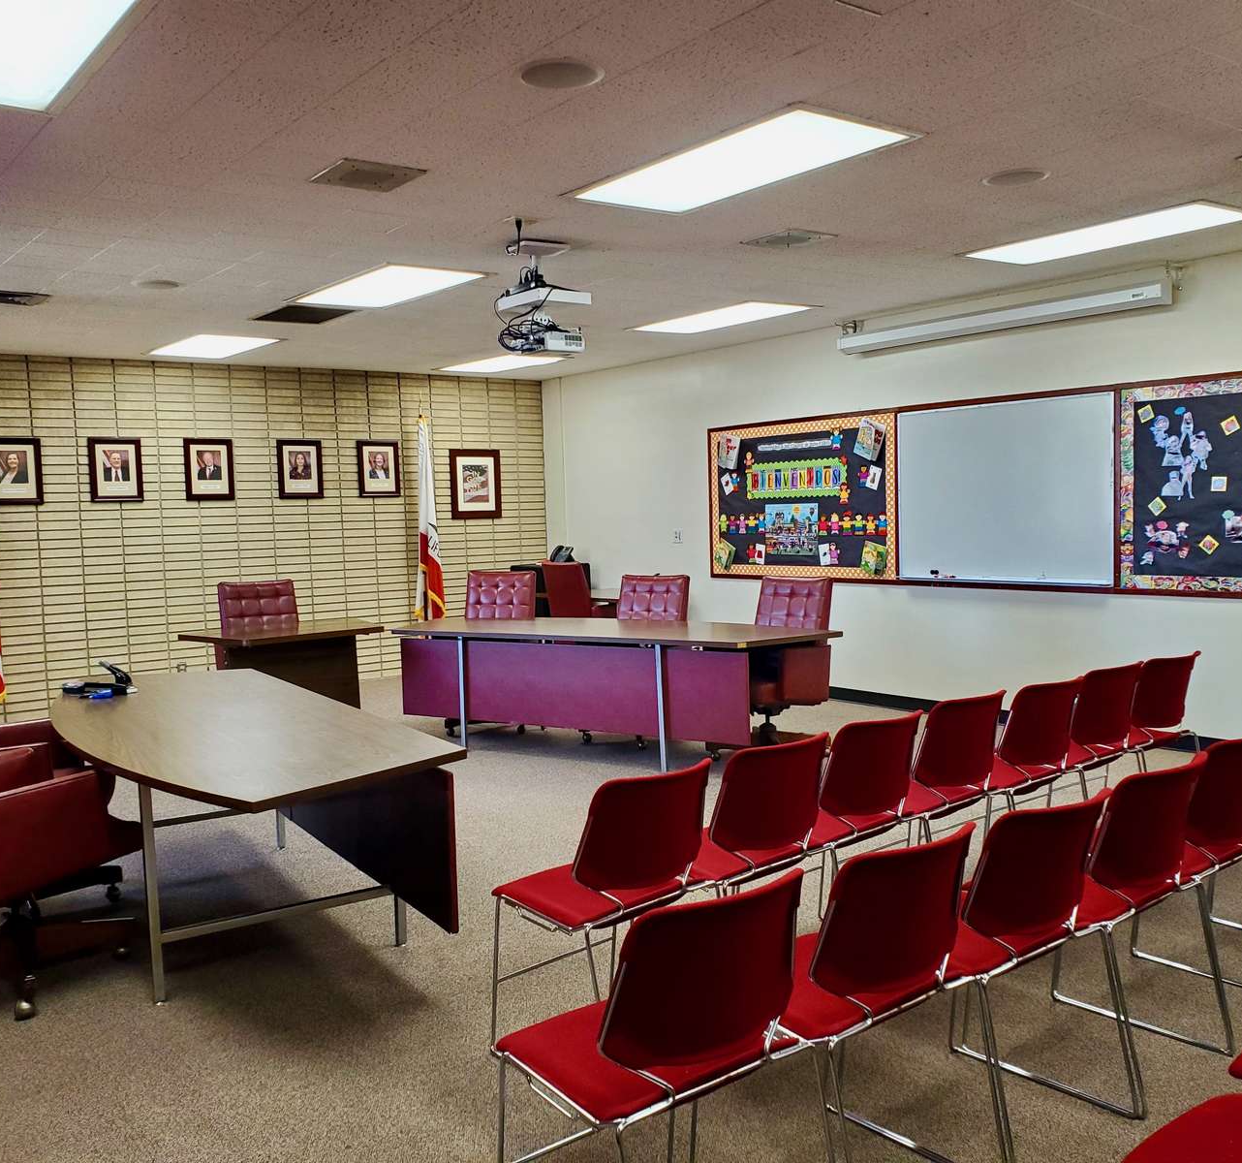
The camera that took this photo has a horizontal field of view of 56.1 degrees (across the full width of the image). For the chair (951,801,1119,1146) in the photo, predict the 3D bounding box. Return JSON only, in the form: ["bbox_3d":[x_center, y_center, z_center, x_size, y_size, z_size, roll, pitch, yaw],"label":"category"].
[{"bbox_3d":[0.875,0.896,2.820,0.500,0.780,0.530,-5,5,-37],"label":"chair"}]

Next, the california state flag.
[{"bbox_3d":[-1.709,-0.515,10.381,0.250,1.950,0.200,-5,5,-38],"label":"california state flag"}]

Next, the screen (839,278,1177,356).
[{"bbox_3d":[2.278,-1.621,7.280,0.120,0.130,2.300,-4,5,-38],"label":"screen"}]

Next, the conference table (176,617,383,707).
[{"bbox_3d":[-2.125,0.681,7.564,1.270,0.740,0.960,-5,5,-38],"label":"conference table"}]

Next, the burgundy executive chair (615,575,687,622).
[{"bbox_3d":[0.078,0.494,7.389,0.650,1.020,0.700,0,4,30],"label":"burgundy executive chair"}]

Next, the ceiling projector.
[{"bbox_3d":[-0.378,-1.364,5.616,0.300,0.513,0.360,-5,5,-38],"label":"ceiling projector"}]

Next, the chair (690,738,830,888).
[{"bbox_3d":[0.364,0.864,3.524,0.500,0.780,0.530,-5,5,-37],"label":"chair"}]

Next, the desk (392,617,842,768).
[{"bbox_3d":[-0.150,0.649,7.004,2.870,0.740,0.940,0,4,31],"label":"desk"}]

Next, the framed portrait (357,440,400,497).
[{"bbox_3d":[-2.147,-0.997,10.342,0.390,0.490,0.030,-5,5,-37],"label":"framed portrait"}]

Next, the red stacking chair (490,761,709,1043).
[{"bbox_3d":[-0.050,0.871,3.145,0.480,0.775,0.530,-5,5,-40],"label":"red stacking chair"}]

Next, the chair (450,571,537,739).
[{"bbox_3d":[-0.913,0.476,7.874,0.660,1.030,0.740,-1,4,18],"label":"chair"}]

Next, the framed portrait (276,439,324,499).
[{"bbox_3d":[-2.772,-0.965,10.056,0.390,0.505,0.030,-4,4,-35],"label":"framed portrait"}]

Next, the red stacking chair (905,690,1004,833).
[{"bbox_3d":[1.102,0.792,4.020,0.480,0.770,0.540,-5,5,-37],"label":"red stacking chair"}]

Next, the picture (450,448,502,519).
[{"bbox_3d":[-1.383,-0.920,11.080,0.543,0.646,0.030,-5,5,-38],"label":"picture"}]

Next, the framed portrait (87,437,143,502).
[{"bbox_3d":[-3.900,-0.858,8.995,0.385,0.487,0.030,-5,5,-37],"label":"framed portrait"}]

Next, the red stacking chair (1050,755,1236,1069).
[{"bbox_3d":[1.224,0.844,3.051,0.500,0.790,0.540,-4,5,-38],"label":"red stacking chair"}]

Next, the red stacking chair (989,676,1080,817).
[{"bbox_3d":[1.402,0.749,4.351,0.480,0.775,0.530,-5,5,-40],"label":"red stacking chair"}]

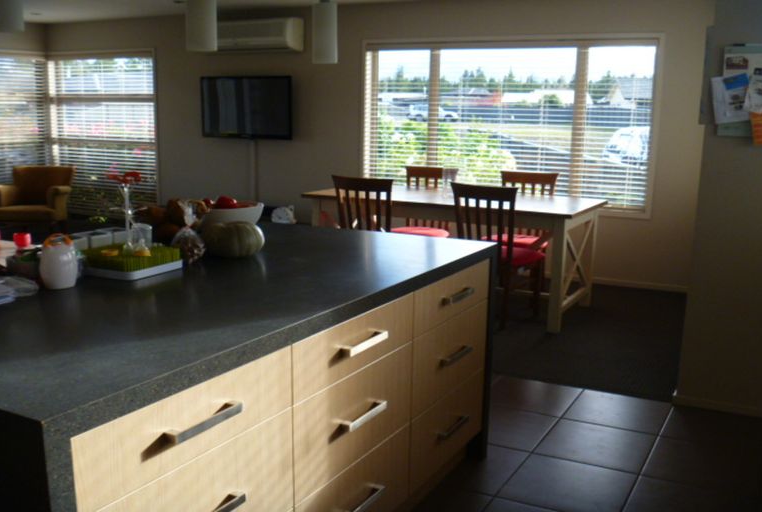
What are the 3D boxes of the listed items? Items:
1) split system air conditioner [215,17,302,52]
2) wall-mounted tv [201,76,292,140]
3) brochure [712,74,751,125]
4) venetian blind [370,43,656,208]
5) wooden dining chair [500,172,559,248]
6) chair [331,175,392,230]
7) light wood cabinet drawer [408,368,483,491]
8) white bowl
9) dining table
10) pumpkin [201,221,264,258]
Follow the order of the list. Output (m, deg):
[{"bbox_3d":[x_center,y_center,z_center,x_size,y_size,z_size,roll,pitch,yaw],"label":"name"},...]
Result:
[{"bbox_3d":[-1.319,-2.195,7.442,1.120,0.310,0.240,6,11,26],"label":"split system air conditioner"},{"bbox_3d":[-1.372,-1.511,7.632,1.110,0.630,0.060,6,11,26],"label":"wall-mounted tv"},{"bbox_3d":[1.568,-0.703,3.345,0.148,0.205,0.010,-2,7,30],"label":"brochure"},{"bbox_3d":[1.029,-1.186,6.589,2.599,1.360,0.060,6,11,26],"label":"venetian blind"},{"bbox_3d":[1.043,-0.154,5.866,0.480,0.960,0.560,7,12,29],"label":"wooden dining chair"},{"bbox_3d":[-0.001,-0.107,5.505,0.500,0.960,0.570,8,12,33],"label":"chair"},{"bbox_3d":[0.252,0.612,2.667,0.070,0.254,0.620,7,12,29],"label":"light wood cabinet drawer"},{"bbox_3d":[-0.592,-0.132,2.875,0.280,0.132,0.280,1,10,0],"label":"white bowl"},{"bbox_3d":[0.536,-0.046,5.709,2.090,0.785,0.980,7,12,29],"label":"dining table"},{"bbox_3d":[-0.494,-0.056,2.517,0.207,0.120,0.207,1,10,0],"label":"pumpkin"}]

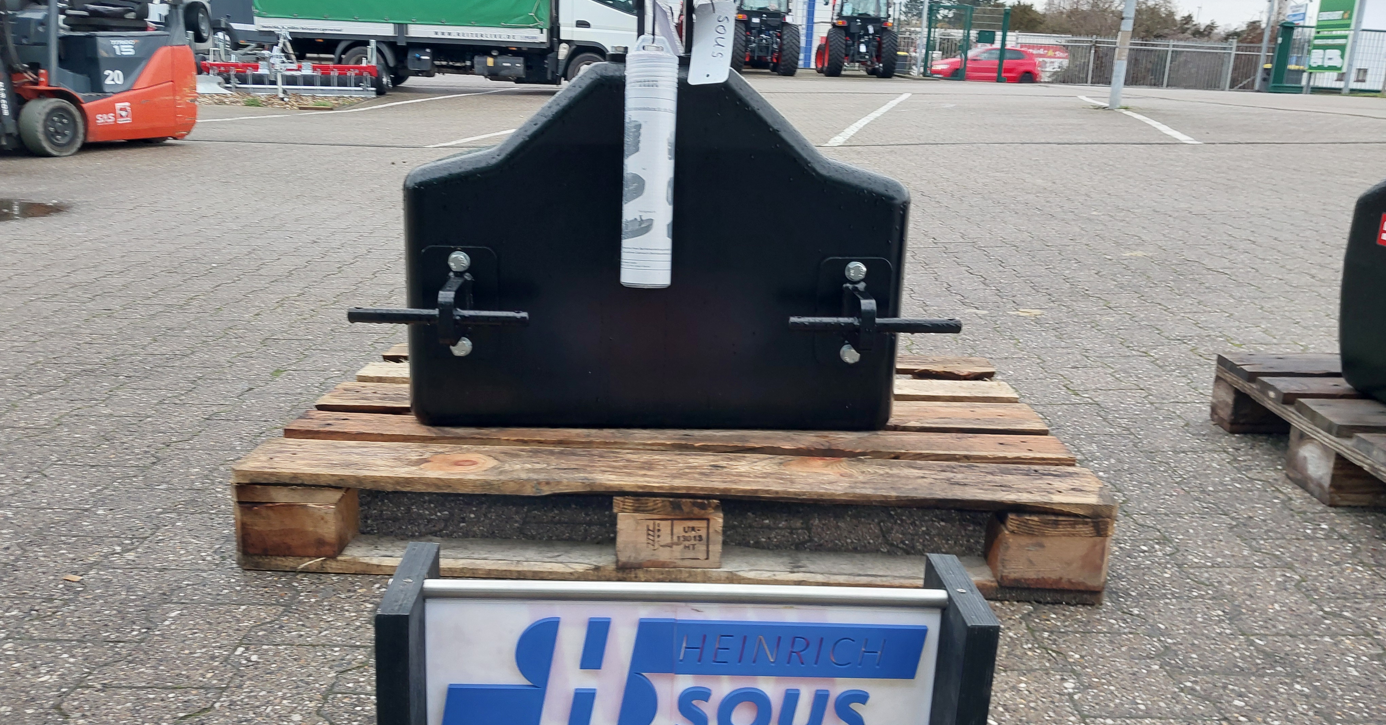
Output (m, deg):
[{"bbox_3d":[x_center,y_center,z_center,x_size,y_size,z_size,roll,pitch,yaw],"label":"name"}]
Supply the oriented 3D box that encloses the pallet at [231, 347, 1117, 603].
[{"bbox_3d":[-0.021,0.142,1.868,1.200,0.146,0.800,2,15,1],"label":"pallet"}]

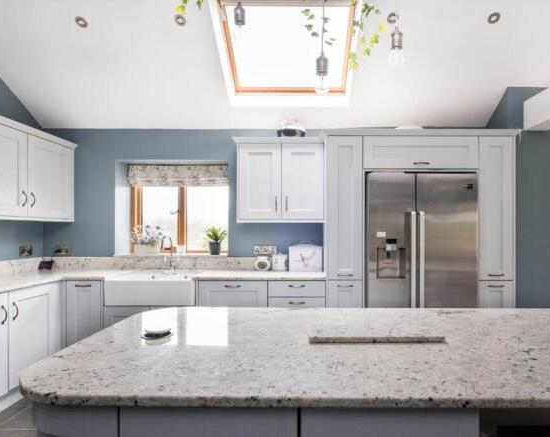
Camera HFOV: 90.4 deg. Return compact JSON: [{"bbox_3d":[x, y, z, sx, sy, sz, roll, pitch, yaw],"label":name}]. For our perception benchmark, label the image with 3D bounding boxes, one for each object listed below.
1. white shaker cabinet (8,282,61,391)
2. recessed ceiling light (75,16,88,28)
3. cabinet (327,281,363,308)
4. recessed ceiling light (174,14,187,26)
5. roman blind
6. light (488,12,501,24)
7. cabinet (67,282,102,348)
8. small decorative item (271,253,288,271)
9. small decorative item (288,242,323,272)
[{"bbox_3d":[-2.125,0.890,2.120,0.570,0.720,0.410,0,-1,3],"label":"white shaker cabinet"},{"bbox_3d":[-1.555,-1.578,2.198,0.085,0.030,0.085,0,-39,0],"label":"recessed ceiling light"},{"bbox_3d":[0.610,0.905,2.625,0.300,0.730,0.570,0,-1,0],"label":"cabinet"},{"bbox_3d":[-0.756,-1.587,2.188,0.085,0.030,0.085,0,-39,0],"label":"recessed ceiling light"},{"bbox_3d":[-1.070,-0.480,3.080,1.150,0.245,0.080,0,-1,0],"label":"roman blind"},{"bbox_3d":[1.747,-1.596,2.178,0.085,0.030,0.085,0,-39,0],"label":"light"},{"bbox_3d":[-1.625,0.900,2.620,0.310,0.730,0.570,0,-1,0],"label":"cabinet"},{"bbox_3d":[0.049,0.434,2.760,0.155,0.175,0.140,0,-1,0],"label":"small decorative item"},{"bbox_3d":[0.300,0.380,2.720,0.325,0.270,0.190,0,-1,0],"label":"small decorative item"}]

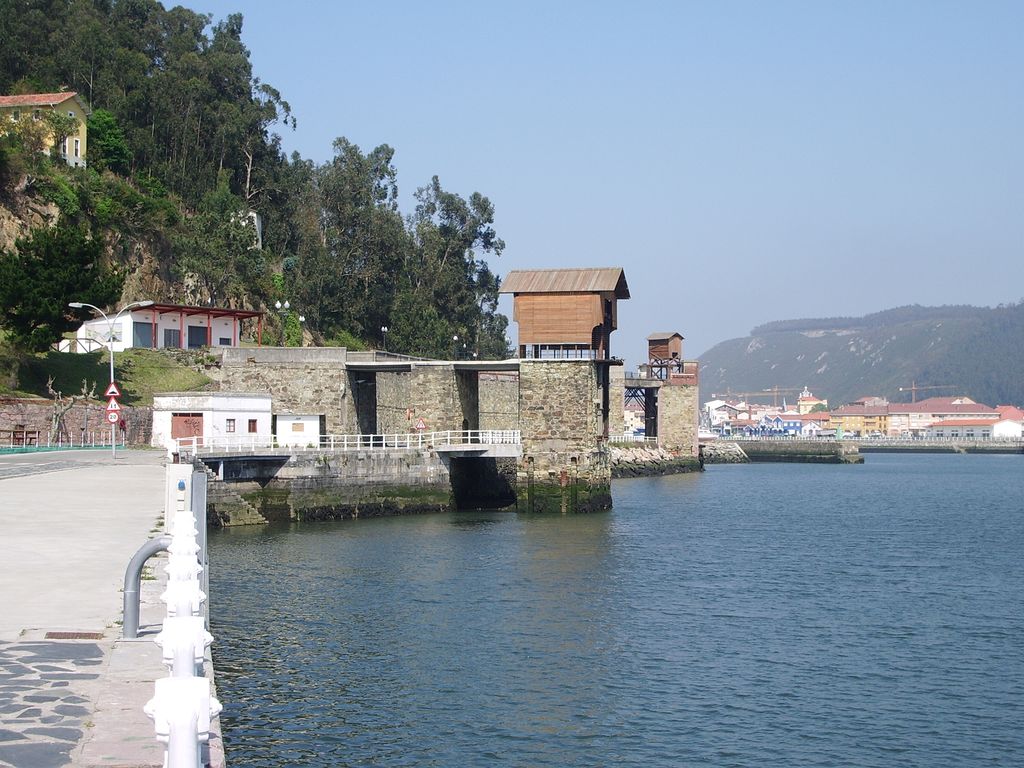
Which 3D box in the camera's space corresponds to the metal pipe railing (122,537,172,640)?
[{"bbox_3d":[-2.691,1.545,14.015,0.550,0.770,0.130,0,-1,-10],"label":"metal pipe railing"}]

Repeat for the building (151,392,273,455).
[{"bbox_3d":[-23.102,2.821,141.571,5.800,4.030,7.310,-1,-2,28],"label":"building"}]

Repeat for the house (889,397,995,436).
[{"bbox_3d":[139.767,11.058,597.907,35.000,13.650,16.000,0,-1,6],"label":"house"}]

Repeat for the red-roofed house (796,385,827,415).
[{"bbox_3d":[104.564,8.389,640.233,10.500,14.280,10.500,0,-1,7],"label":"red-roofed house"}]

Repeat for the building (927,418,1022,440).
[{"bbox_3d":[142.612,14.146,570.825,28.500,6.490,12.000,0,-1,6],"label":"building"}]

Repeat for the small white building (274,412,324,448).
[{"bbox_3d":[-16.763,3.645,144.604,3.600,2.610,3.300,0,-1,0],"label":"small white building"}]

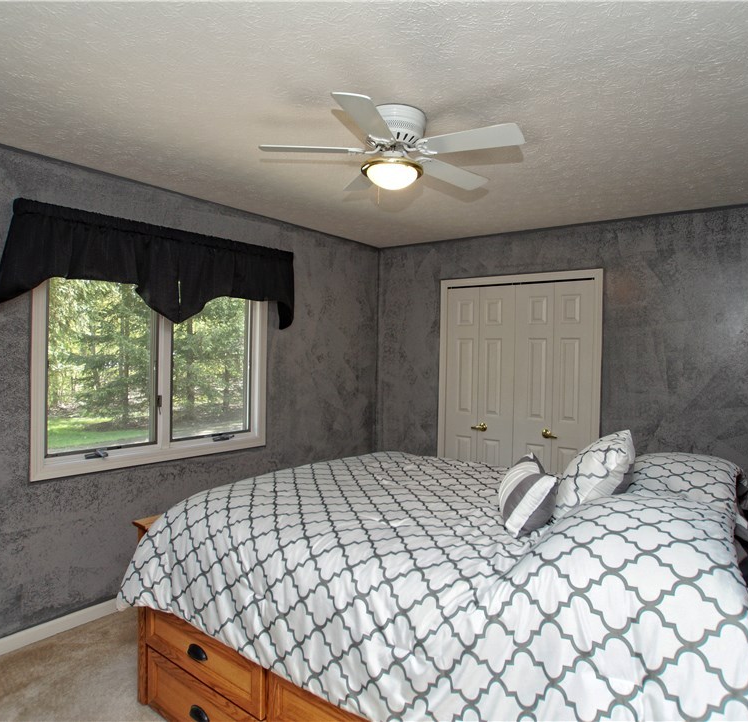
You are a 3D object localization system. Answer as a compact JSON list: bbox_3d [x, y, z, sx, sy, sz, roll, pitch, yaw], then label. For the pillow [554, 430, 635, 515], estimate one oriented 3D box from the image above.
[{"bbox_3d":[1.029,0.511,2.210,0.160,0.400,0.400,41,25,16],"label":"pillow"}]

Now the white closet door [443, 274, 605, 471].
[{"bbox_3d":[1.068,0.397,3.705,1.220,2.100,0.070,1,1,31],"label":"white closet door"}]

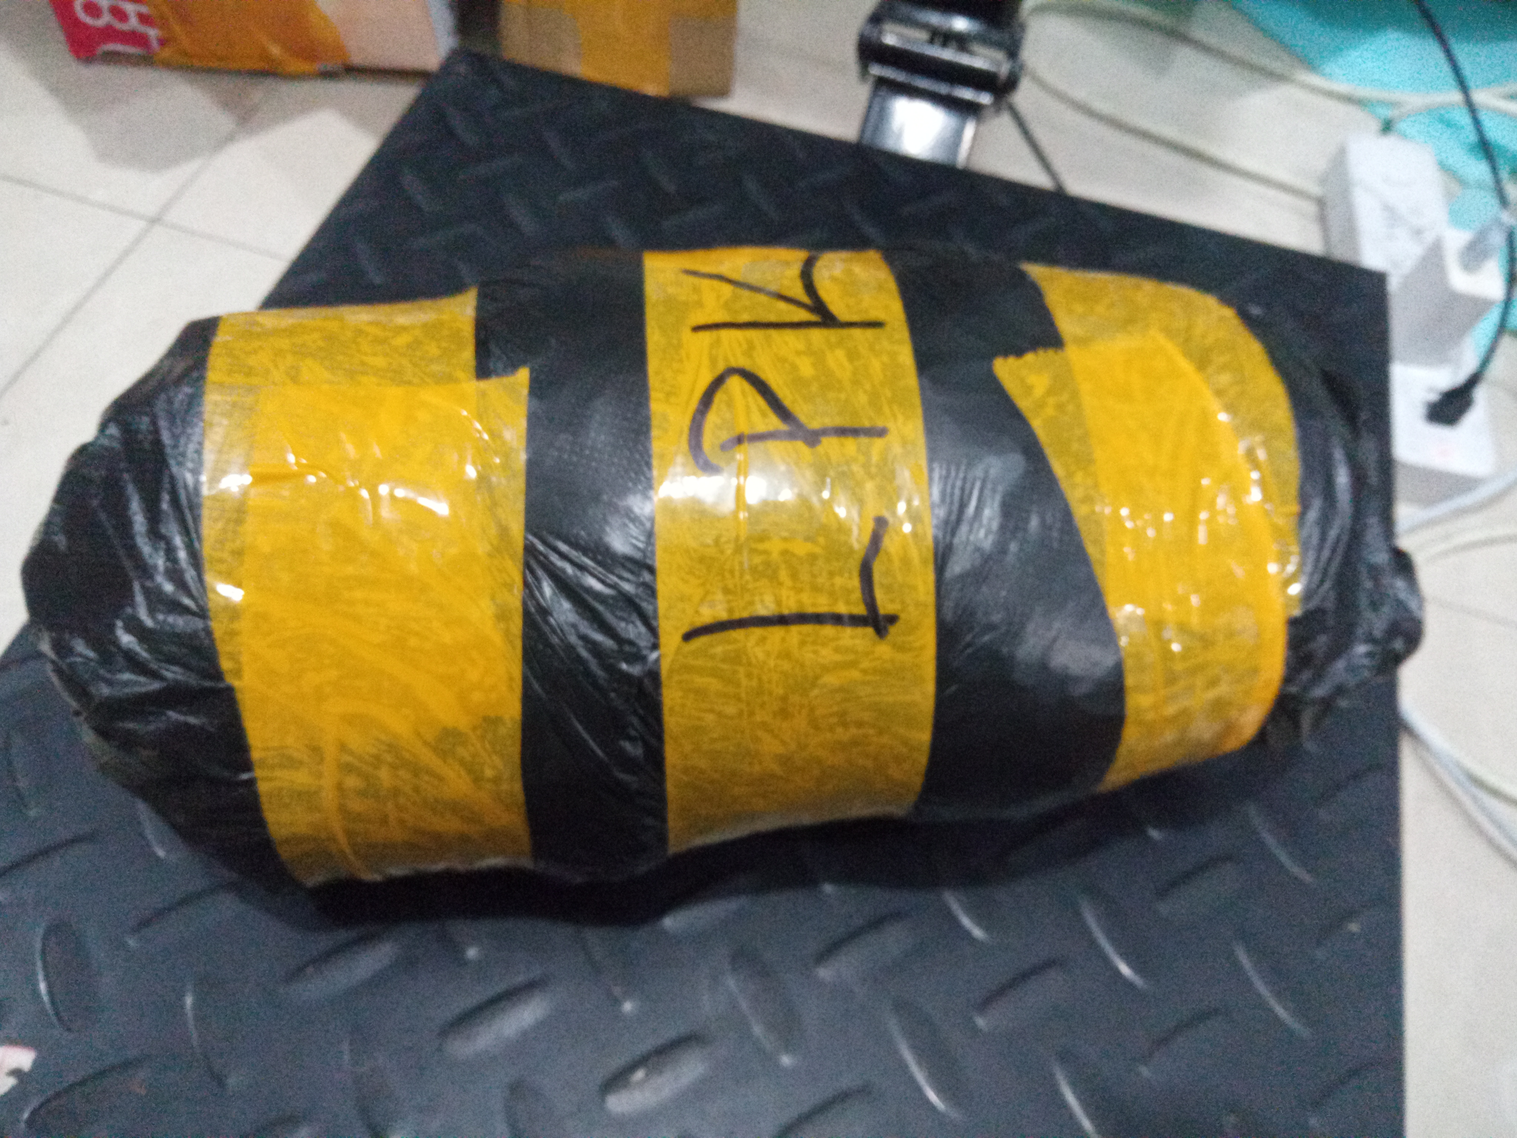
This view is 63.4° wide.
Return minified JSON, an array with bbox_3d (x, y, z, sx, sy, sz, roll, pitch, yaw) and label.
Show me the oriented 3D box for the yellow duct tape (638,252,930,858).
[{"bbox_3d":[-0.001,-0.004,0.254,0.048,0.117,0.117,-4,57,-8],"label":"yellow duct tape"}]

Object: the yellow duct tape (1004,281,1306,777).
[{"bbox_3d":[0.069,-0.006,0.266,0.048,0.107,0.107,-4,57,-8],"label":"yellow duct tape"}]

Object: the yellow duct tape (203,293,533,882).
[{"bbox_3d":[-0.069,0.001,0.246,0.048,0.113,0.113,-4,57,-8],"label":"yellow duct tape"}]

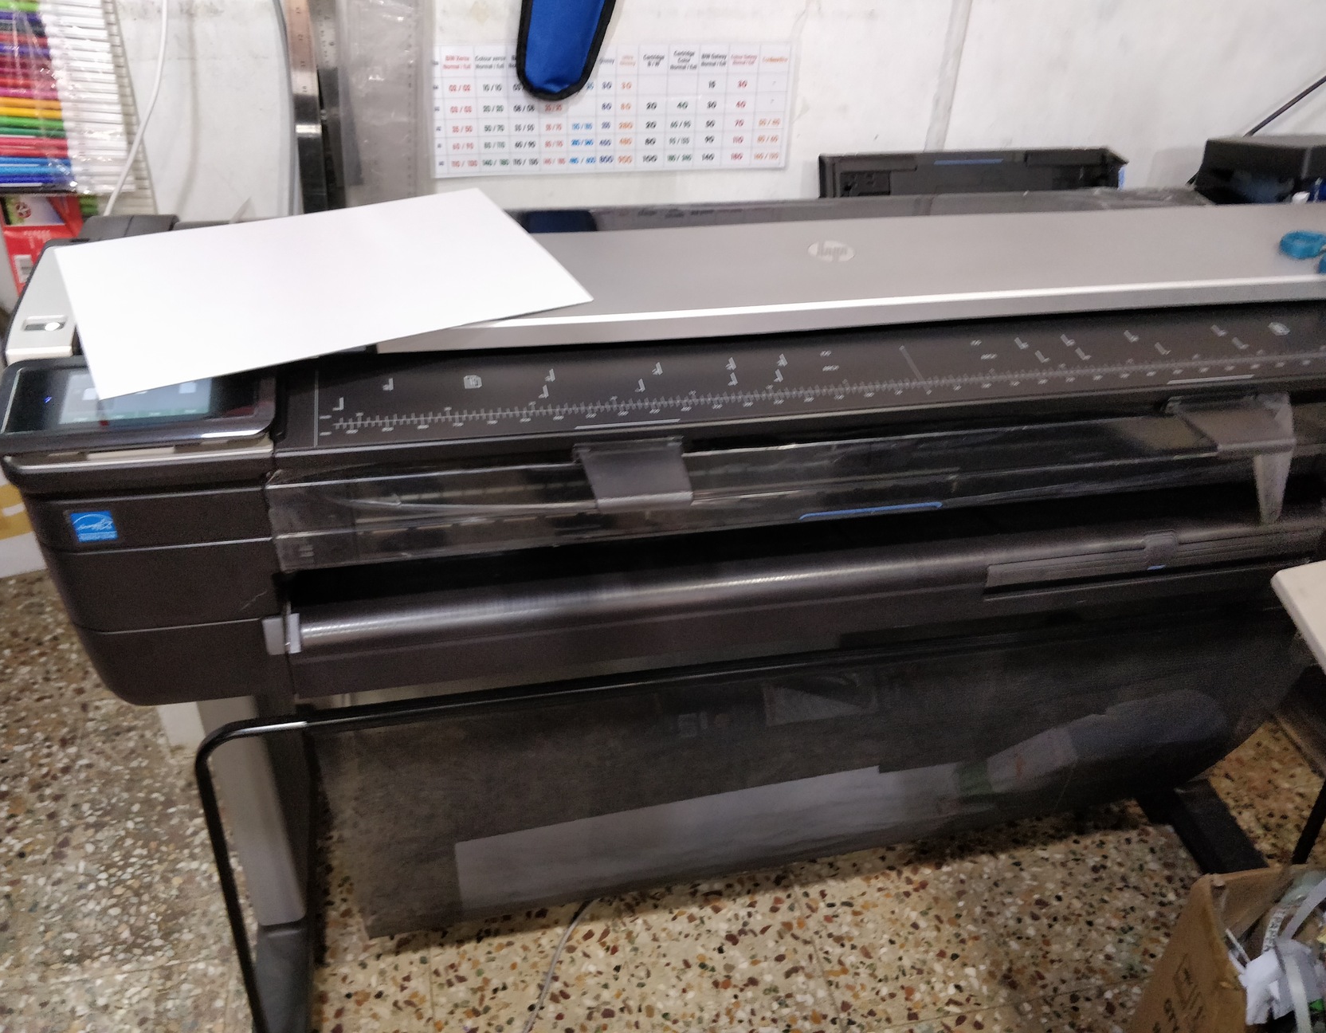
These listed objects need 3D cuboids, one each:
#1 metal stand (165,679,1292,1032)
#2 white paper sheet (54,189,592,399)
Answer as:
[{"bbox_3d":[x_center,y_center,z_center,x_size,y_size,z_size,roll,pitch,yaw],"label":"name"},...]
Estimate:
[{"bbox_3d":[0.162,0.266,1.278,1.370,0.610,0.570,-5,33,-10],"label":"metal stand"},{"bbox_3d":[-0.283,-0.204,0.804,0.380,0.004,0.256,-18,45,-26],"label":"white paper sheet"}]

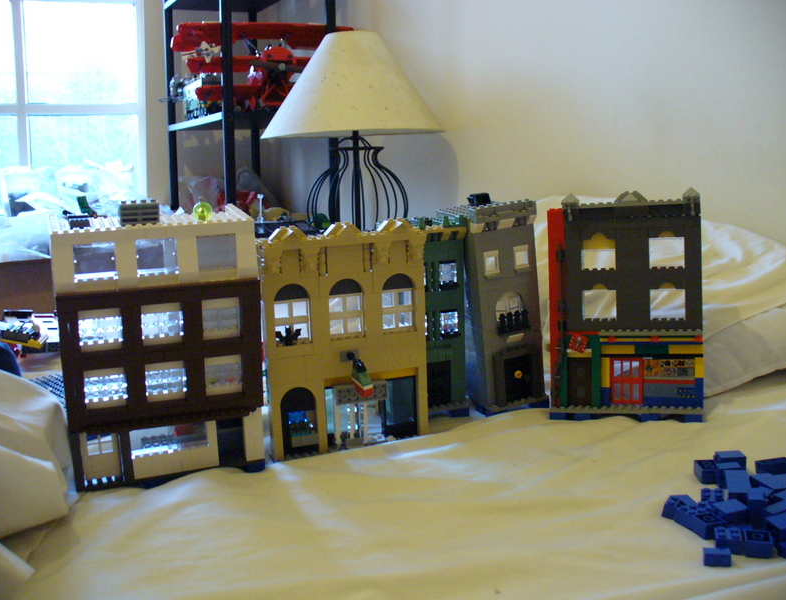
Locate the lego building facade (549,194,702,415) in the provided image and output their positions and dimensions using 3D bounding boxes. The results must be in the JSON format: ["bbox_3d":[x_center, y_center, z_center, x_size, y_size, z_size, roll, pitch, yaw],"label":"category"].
[{"bbox_3d":[0.233,0.005,0.857,0.146,0.223,0.069,-1,5,16],"label":"lego building facade"}]

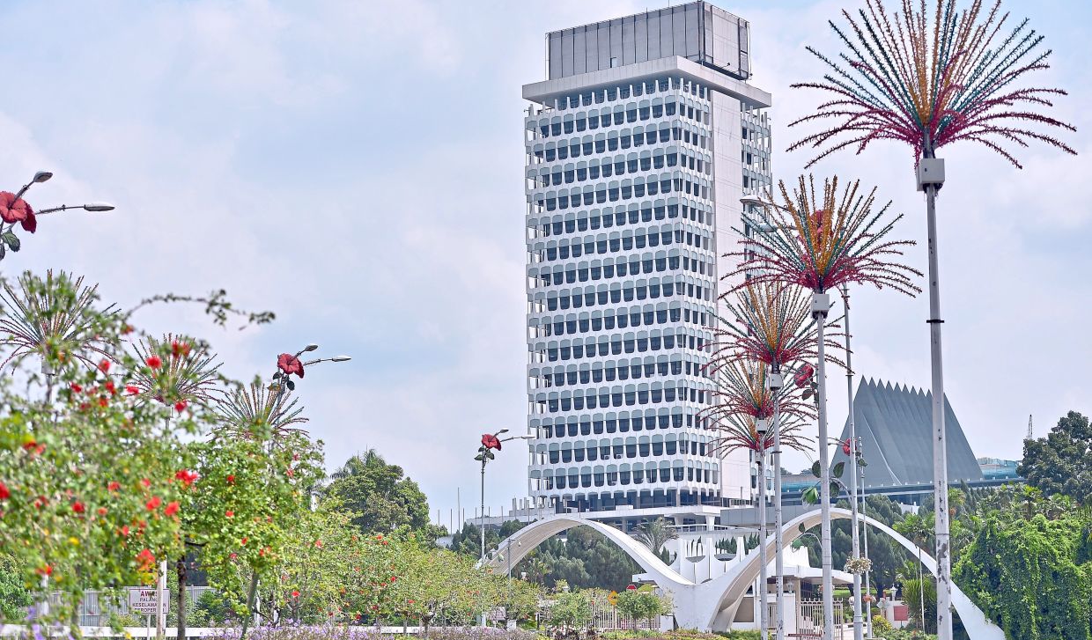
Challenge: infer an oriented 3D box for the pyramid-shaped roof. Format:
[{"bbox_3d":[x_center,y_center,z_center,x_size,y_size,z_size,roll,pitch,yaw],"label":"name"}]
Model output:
[{"bbox_3d":[57.949,19.300,340.638,14.000,18.000,31.000,-7,-10,35],"label":"pyramid-shaped roof"}]

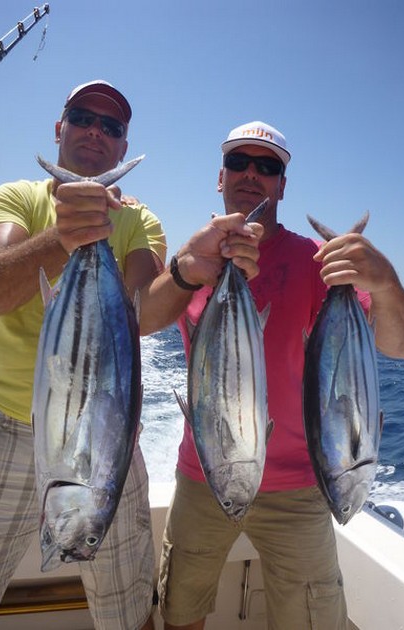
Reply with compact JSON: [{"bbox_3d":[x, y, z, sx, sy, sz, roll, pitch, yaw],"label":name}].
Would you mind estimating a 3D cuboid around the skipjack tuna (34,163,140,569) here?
[{"bbox_3d":[-0.191,0.079,0.850,0.180,0.685,0.120,1,2,-13],"label":"skipjack tuna"}]

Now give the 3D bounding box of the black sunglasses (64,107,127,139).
[{"bbox_3d":[-0.258,-0.451,1.234,0.145,0.047,0.135,13,2,-17],"label":"black sunglasses"}]

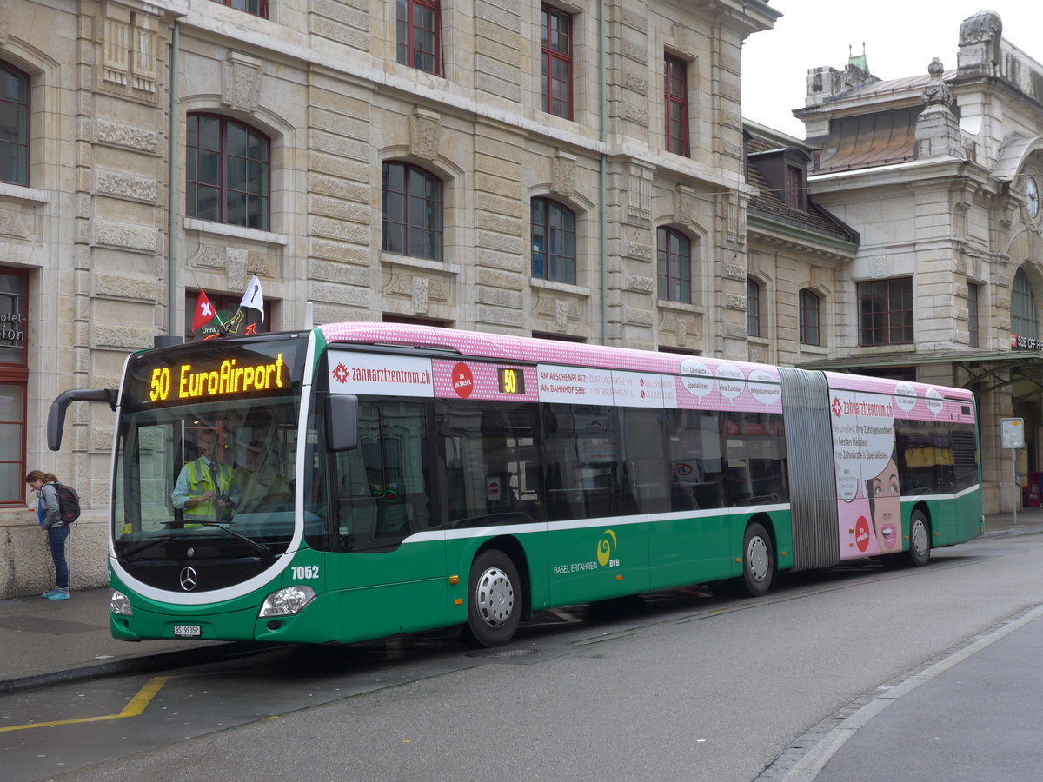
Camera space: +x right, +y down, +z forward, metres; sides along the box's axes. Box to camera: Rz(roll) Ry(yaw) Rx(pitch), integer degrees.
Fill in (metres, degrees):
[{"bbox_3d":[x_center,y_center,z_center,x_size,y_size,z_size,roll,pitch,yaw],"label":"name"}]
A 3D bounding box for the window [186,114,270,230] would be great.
[{"bbox_3d":[-4.535,-3.398,22.658,0.200,1.700,1.900,-3,-4,36],"label":"window"}]

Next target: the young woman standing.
[{"bbox_3d":[-5.909,1.793,18.400,0.540,1.600,0.450,0,-3,-16],"label":"young woman standing"}]

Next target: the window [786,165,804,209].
[{"bbox_3d":[8.327,-6.176,44.930,0.150,1.230,1.080,-3,-4,36],"label":"window"}]

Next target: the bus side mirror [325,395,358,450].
[{"bbox_3d":[-1.489,0.263,12.244,0.260,0.450,0.120,-2,-3,22],"label":"bus side mirror"}]

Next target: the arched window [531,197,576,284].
[{"bbox_3d":[0.545,-3.039,29.674,0.200,1.700,1.900,-3,-4,36],"label":"arched window"}]

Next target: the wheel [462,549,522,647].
[{"bbox_3d":[-0.356,2.010,14.383,0.290,0.950,0.950,-2,-3,34],"label":"wheel"}]

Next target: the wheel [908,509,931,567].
[{"bbox_3d":[6.313,2.373,23.900,0.300,0.950,0.950,-2,-3,35],"label":"wheel"}]

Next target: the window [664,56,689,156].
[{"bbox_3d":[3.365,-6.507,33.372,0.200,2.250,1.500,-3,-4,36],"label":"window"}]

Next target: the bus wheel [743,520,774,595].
[{"bbox_3d":[2.914,2.166,18.969,0.300,0.950,0.950,-2,-3,34],"label":"bus wheel"}]

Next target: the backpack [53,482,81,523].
[{"bbox_3d":[-5.402,1.334,17.631,0.260,0.480,0.310,-7,0,-17],"label":"backpack"}]

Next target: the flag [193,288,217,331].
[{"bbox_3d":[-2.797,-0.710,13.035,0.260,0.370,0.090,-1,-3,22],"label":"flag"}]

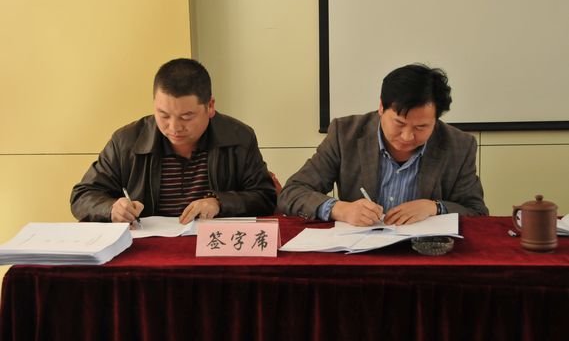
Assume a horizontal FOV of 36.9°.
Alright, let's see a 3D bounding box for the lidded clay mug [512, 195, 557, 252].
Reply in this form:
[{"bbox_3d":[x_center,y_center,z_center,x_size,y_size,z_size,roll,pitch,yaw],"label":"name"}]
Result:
[{"bbox_3d":[0.570,0.116,1.935,0.100,0.118,0.083,-1,7,0],"label":"lidded clay mug"}]

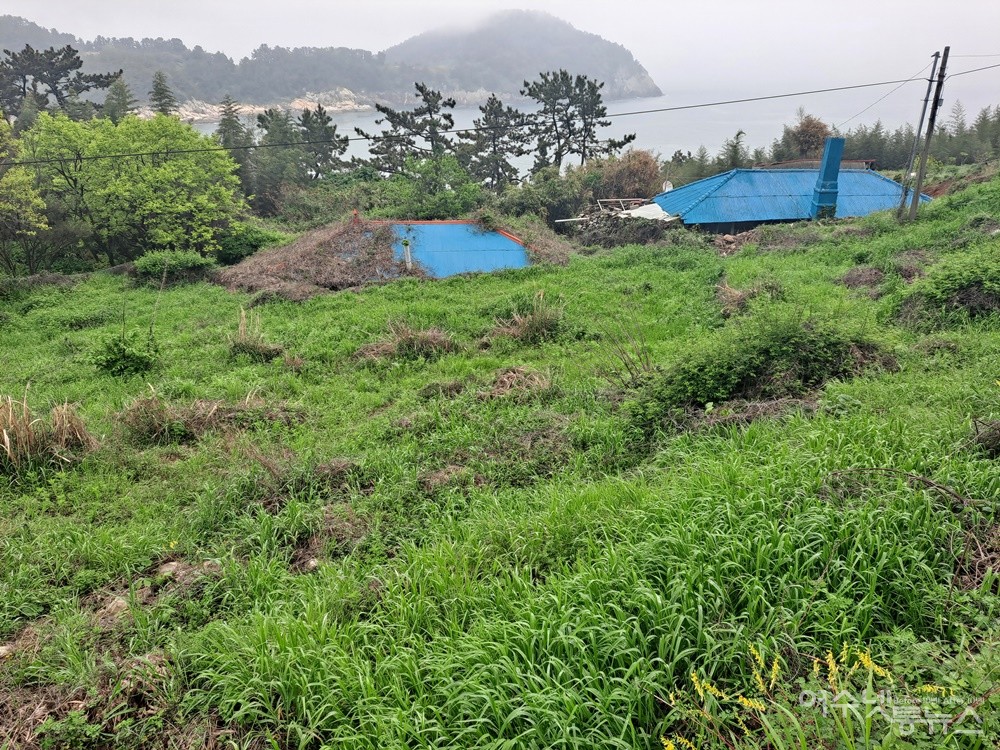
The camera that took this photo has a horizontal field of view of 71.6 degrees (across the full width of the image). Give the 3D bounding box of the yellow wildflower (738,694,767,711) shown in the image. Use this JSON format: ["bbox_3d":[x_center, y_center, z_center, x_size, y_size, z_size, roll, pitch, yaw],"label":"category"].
[{"bbox_3d":[0.772,1.001,2.120,0.085,0.040,0.040,0,23,0],"label":"yellow wildflower"}]

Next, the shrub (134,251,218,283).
[{"bbox_3d":[-11.233,-3.721,24.000,2.900,1.000,1.900,-11,25,-23],"label":"shrub"}]

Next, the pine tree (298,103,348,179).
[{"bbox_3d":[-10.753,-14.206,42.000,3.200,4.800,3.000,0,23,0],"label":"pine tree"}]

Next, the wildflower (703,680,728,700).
[{"bbox_3d":[0.674,0.988,2.170,0.080,0.050,0.045,0,23,0],"label":"wildflower"}]

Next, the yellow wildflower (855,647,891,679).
[{"bbox_3d":[1.209,0.933,2.250,0.105,0.080,0.060,15,27,32],"label":"yellow wildflower"}]

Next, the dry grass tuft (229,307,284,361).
[{"bbox_3d":[-3.688,-0.598,10.500,0.780,0.740,0.680,0,23,0],"label":"dry grass tuft"}]

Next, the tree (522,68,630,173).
[{"bbox_3d":[4.414,-14.626,40.000,6.300,6.000,5.000,0,23,0],"label":"tree"}]

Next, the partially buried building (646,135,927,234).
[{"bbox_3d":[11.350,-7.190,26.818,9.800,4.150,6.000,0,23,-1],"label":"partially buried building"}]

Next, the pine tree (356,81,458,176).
[{"bbox_3d":[-4.855,-12.287,36.195,5.200,6.000,4.800,-3,23,-7],"label":"pine tree"}]

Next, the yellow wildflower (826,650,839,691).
[{"bbox_3d":[1.079,0.959,2.250,0.040,0.125,0.050,0,23,0],"label":"yellow wildflower"}]

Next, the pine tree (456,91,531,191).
[{"bbox_3d":[-0.389,-11.653,36.156,3.800,6.000,3.800,0,23,-1],"label":"pine tree"}]

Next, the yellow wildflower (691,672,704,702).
[{"bbox_3d":[0.627,0.985,2.200,0.044,0.085,0.042,8,24,19],"label":"yellow wildflower"}]

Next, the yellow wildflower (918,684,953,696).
[{"bbox_3d":[1.382,1.001,2.200,0.105,0.040,0.040,0,23,0],"label":"yellow wildflower"}]

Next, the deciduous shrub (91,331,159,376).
[{"bbox_3d":[-5.416,-0.310,10.000,0.970,0.620,0.850,0,23,0],"label":"deciduous shrub"}]

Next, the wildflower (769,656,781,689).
[{"bbox_3d":[0.891,0.966,2.250,0.038,0.105,0.045,0,23,0],"label":"wildflower"}]

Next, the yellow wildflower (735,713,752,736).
[{"bbox_3d":[0.727,1.044,2.070,0.052,0.065,0.042,11,25,24],"label":"yellow wildflower"}]

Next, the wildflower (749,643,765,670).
[{"bbox_3d":[0.844,0.929,2.280,0.052,0.075,0.045,11,25,24],"label":"wildflower"}]

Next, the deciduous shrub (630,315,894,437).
[{"bbox_3d":[2.796,-0.016,7.500,2.750,0.950,1.700,0,23,0],"label":"deciduous shrub"}]

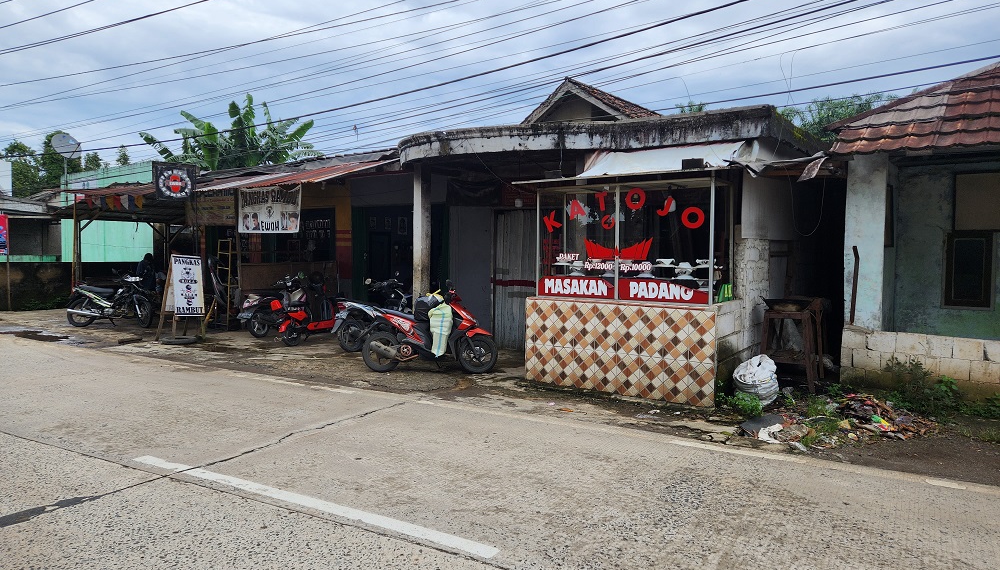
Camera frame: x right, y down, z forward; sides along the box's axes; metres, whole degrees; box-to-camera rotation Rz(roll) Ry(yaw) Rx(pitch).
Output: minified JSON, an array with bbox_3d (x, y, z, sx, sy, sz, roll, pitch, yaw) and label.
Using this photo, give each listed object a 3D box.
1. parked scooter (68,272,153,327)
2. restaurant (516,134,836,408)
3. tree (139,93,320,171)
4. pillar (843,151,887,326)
[{"bbox_3d":[-7.466,0.259,12.721,1.900,1.120,0.680,1,3,4],"label":"parked scooter"},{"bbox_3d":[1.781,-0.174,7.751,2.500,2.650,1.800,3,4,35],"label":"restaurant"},{"bbox_3d":[-8.076,-2.510,19.847,4.900,5.900,4.400,-1,3,-22],"label":"tree"},{"bbox_3d":[4.369,-0.513,7.880,0.400,2.040,0.360,2,4,32],"label":"pillar"}]

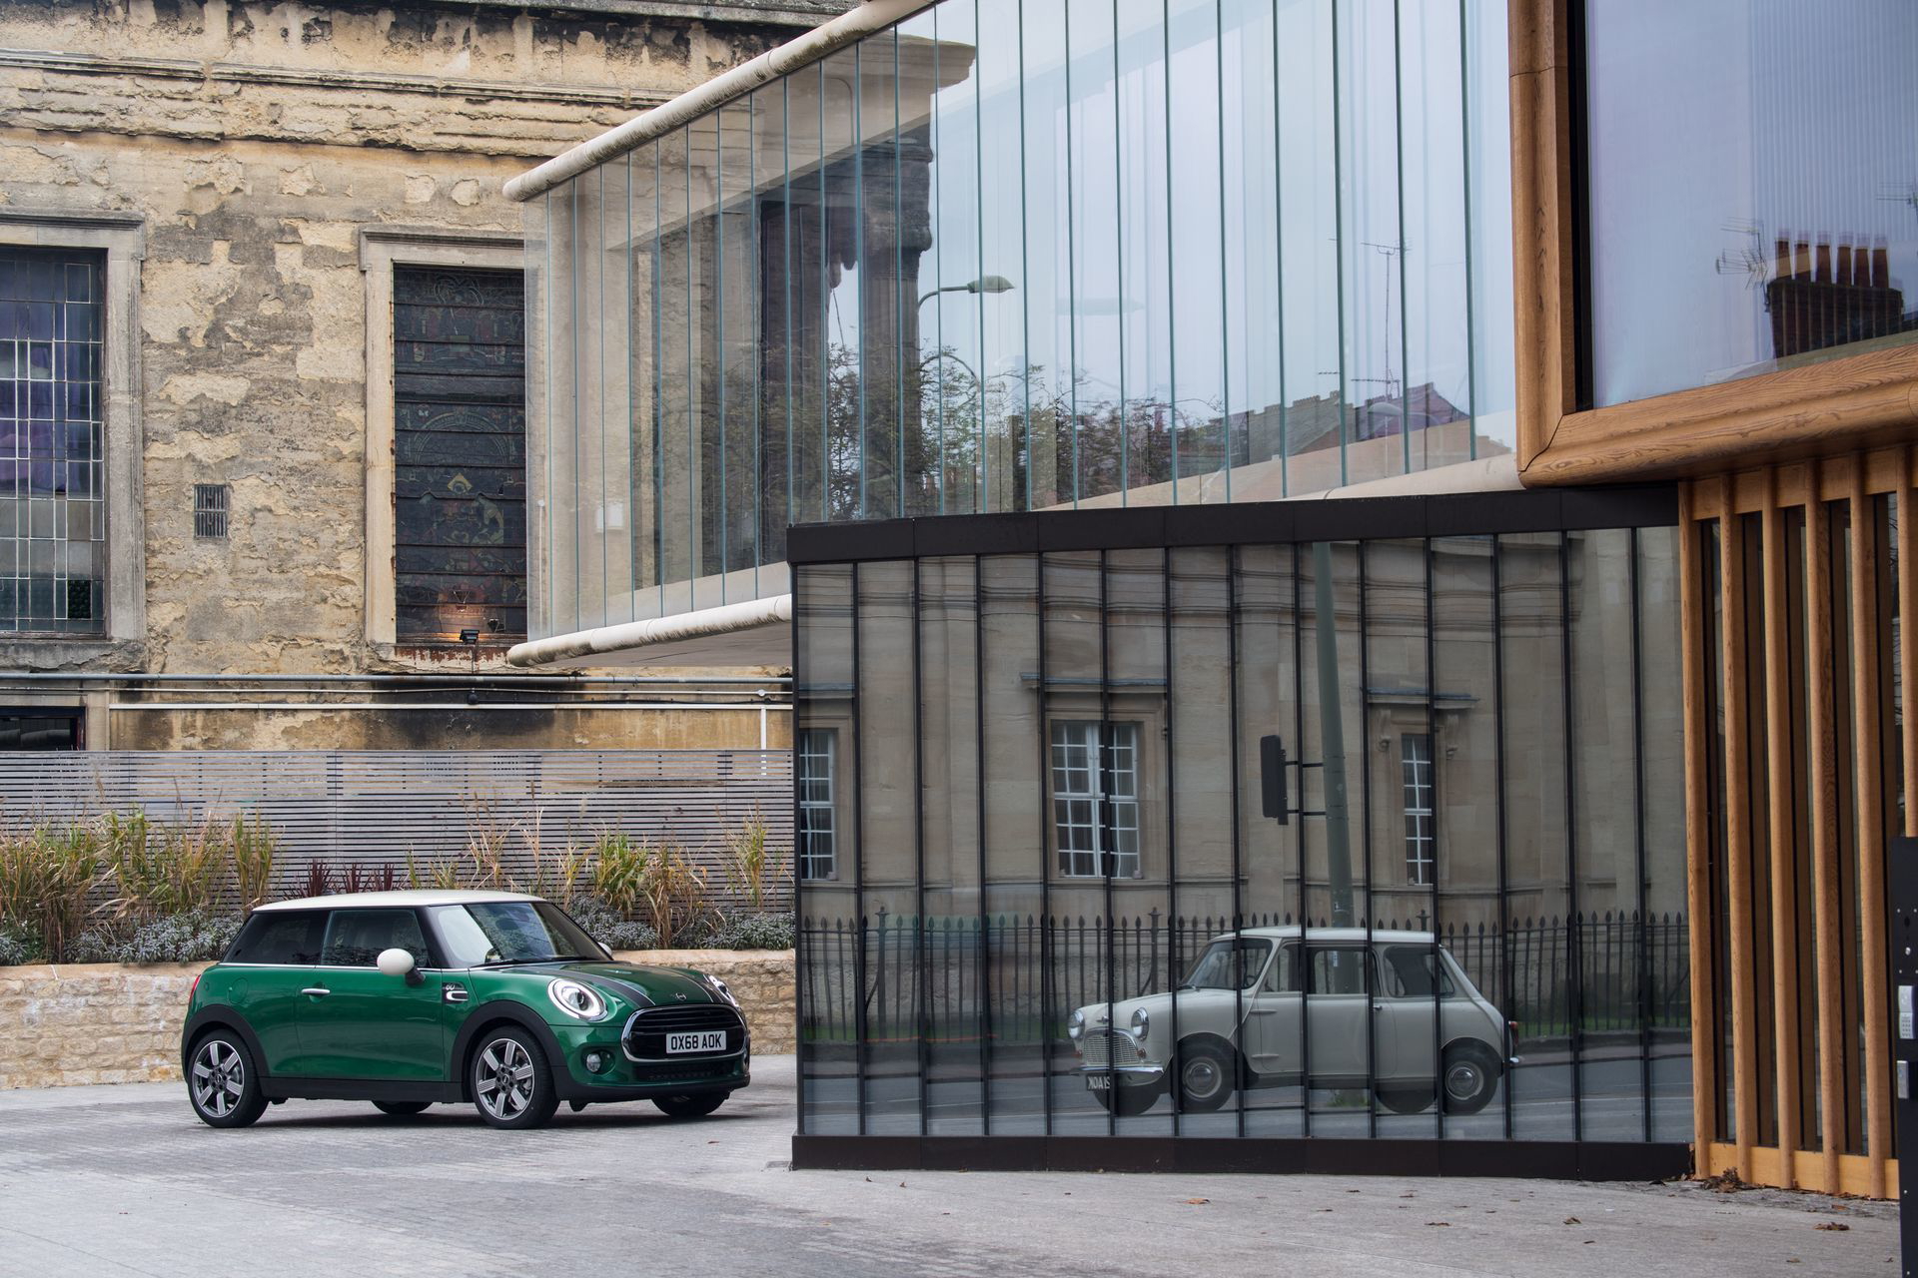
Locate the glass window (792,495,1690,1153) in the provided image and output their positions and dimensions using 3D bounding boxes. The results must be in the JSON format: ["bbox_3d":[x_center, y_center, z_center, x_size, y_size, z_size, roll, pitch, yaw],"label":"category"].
[{"bbox_3d":[1.261,0.918,20.021,4.378,3.072,0.200,-2,-4,22],"label":"glass window"}]

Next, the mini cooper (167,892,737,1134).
[{"bbox_3d":[-3.034,2.266,26.207,3.830,1.420,1.760,-4,-5,39],"label":"mini cooper"}]

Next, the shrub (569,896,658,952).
[{"bbox_3d":[-3.020,2.486,37.100,0.800,0.520,0.660,1,-4,-25],"label":"shrub"}]

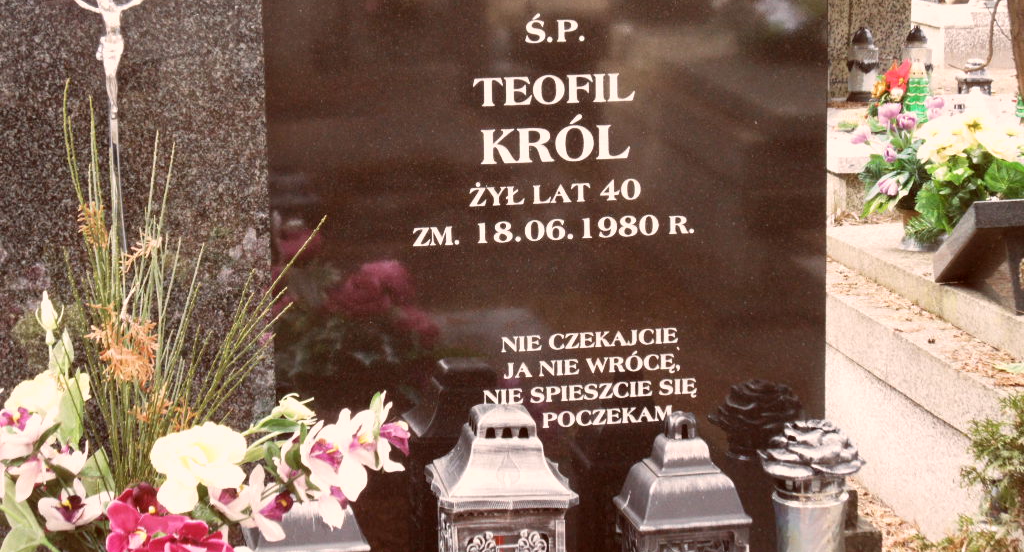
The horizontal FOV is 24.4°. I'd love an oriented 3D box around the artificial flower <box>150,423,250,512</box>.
[{"bbox_3d":[-0.296,0.181,2.240,0.090,0.079,0.060,-2,13,-6],"label":"artificial flower"}]

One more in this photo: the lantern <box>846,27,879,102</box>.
[{"bbox_3d":[0.993,-0.599,6.700,0.086,0.215,0.086,1,13,7],"label":"lantern"}]

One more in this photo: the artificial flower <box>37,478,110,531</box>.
[{"bbox_3d":[-0.421,0.219,2.270,0.069,0.045,0.045,-2,13,-5],"label":"artificial flower"}]

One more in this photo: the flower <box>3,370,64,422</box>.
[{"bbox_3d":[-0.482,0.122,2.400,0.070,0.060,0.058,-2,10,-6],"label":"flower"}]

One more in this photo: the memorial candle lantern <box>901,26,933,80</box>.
[{"bbox_3d":[1.077,-0.560,6.300,0.086,0.203,0.086,-1,10,0],"label":"memorial candle lantern"}]

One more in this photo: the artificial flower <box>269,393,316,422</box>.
[{"bbox_3d":[-0.227,0.136,2.450,0.049,0.033,0.040,-1,10,0],"label":"artificial flower"}]

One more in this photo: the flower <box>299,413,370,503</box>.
[{"bbox_3d":[-0.168,0.171,2.240,0.066,0.084,0.050,0,13,6],"label":"flower"}]

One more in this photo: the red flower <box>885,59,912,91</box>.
[{"bbox_3d":[1.037,-0.538,6.350,0.073,0.086,0.060,0,13,6],"label":"red flower"}]

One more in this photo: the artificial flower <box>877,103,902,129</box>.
[{"bbox_3d":[0.790,-0.336,4.950,0.050,0.052,0.048,-1,10,0],"label":"artificial flower"}]

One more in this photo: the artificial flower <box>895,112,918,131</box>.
[{"bbox_3d":[0.827,-0.323,4.950,0.045,0.040,0.045,-1,10,0],"label":"artificial flower"}]

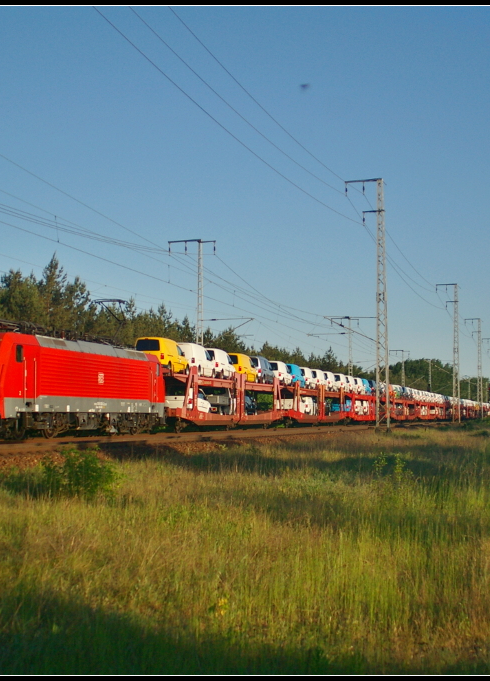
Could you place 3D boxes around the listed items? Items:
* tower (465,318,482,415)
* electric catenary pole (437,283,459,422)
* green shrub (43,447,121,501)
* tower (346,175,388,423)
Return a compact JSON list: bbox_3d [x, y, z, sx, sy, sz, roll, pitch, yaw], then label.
[{"bbox_3d":[39.410,5.090,205.010,3.000,17.570,0.850,-1,-4,14],"label":"tower"},{"bbox_3d":[26.070,1.650,152.550,3.000,17.800,0.850,-1,-4,14],"label":"electric catenary pole"},{"bbox_3d":[-3.013,2.497,22.000,1.450,1.120,1.300,0,-4,-8],"label":"green shrub"},{"bbox_3d":[8.640,-2.550,84.030,3.000,17.720,0.850,-1,-4,14],"label":"tower"}]

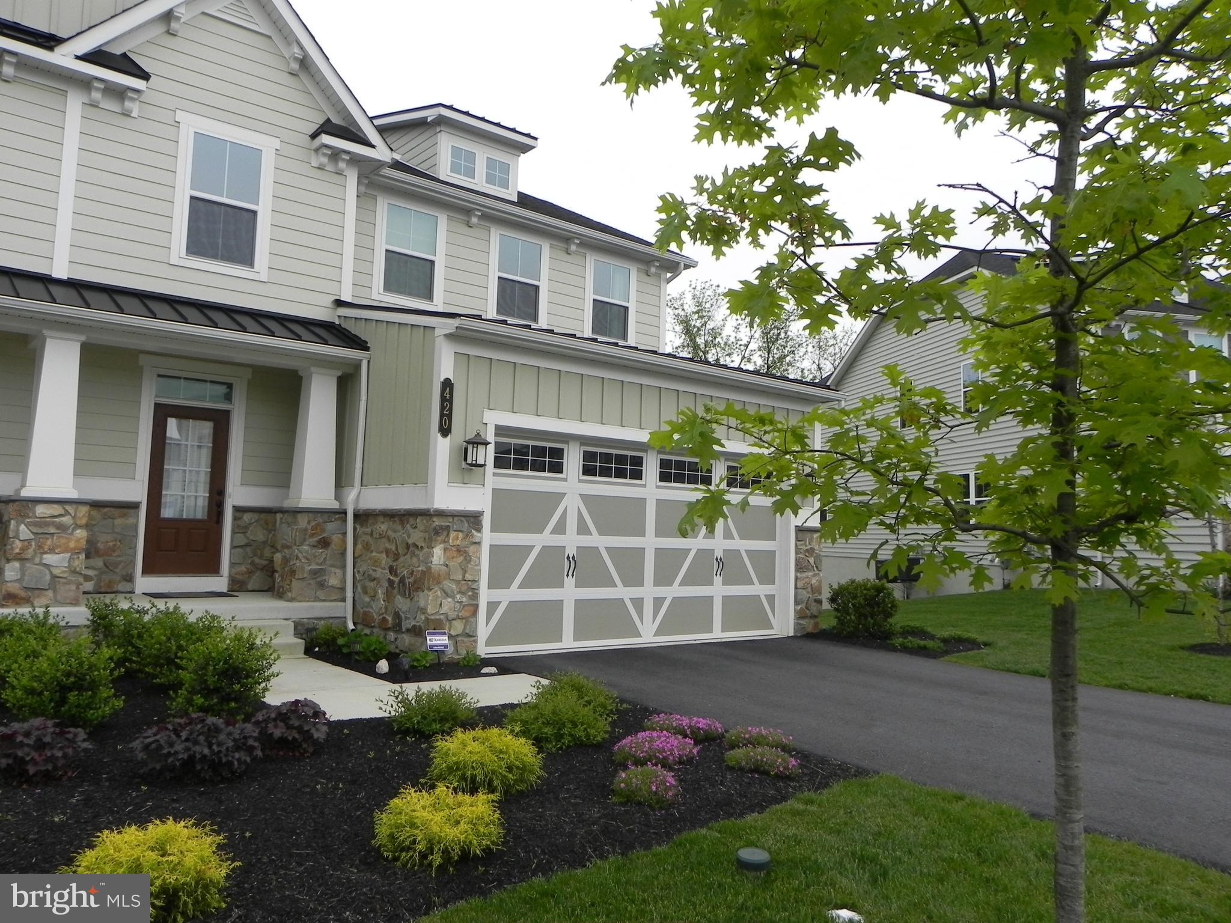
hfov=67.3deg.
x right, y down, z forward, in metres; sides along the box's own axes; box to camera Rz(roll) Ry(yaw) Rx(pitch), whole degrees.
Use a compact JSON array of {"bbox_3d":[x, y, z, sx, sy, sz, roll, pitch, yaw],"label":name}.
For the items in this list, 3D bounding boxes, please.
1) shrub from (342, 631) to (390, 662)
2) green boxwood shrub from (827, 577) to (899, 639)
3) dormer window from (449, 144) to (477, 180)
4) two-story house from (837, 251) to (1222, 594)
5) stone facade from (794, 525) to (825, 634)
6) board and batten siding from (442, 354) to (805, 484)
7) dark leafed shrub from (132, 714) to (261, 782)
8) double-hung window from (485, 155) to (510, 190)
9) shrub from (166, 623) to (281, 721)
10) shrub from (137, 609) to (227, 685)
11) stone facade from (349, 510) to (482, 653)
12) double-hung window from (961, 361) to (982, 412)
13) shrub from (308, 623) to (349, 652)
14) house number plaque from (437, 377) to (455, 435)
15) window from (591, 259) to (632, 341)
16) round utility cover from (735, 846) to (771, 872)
[{"bbox_3d":[-2.476,1.830,9.178,0.460,0.290,0.450,3,-5,-15],"label":"shrub"},{"bbox_3d":[3.470,2.055,12.973,0.965,0.852,0.965,5,-5,-39],"label":"green boxwood shrub"},{"bbox_3d":[-2.524,-4.964,15.370,0.520,0.510,0.080,6,-6,-39],"label":"dormer window"},{"bbox_3d":[15.804,-0.803,28.442,13.000,10.924,19.270,3,-5,-12],"label":"two-story house"},{"bbox_3d":[2.656,1.690,13.210,0.610,1.500,0.280,5,-5,-39],"label":"stone facade"},{"bbox_3d":[0.523,-0.237,11.437,5.780,1.370,0.080,5,-5,-39],"label":"board and batten siding"},{"bbox_3d":[-2.288,1.551,5.071,0.650,0.310,0.570,4,-5,-23],"label":"dark leafed shrub"},{"bbox_3d":[-2.002,-4.917,15.793,0.500,0.500,0.080,6,-6,-39],"label":"double-hung window"},{"bbox_3d":[-2.870,1.546,6.793,0.754,0.672,0.754,5,-5,-39],"label":"shrub"},{"bbox_3d":[-3.737,1.601,7.990,0.729,0.642,0.708,5,-5,-39],"label":"shrub"},{"bbox_3d":[-2.242,1.318,10.290,0.610,1.530,1.950,5,-5,-39],"label":"stone facade"},{"bbox_3d":[10.060,-2.088,26.114,0.100,1.516,0.950,3,-5,-12],"label":"double-hung window"},{"bbox_3d":[-3.022,1.850,9.755,0.430,0.300,0.420,3,-5,-17],"label":"shrub"},{"bbox_3d":[-1.744,-0.551,9.529,0.149,0.629,0.025,6,-6,-39],"label":"house number plaque"},{"bbox_3d":[-0.071,-2.683,15.543,0.820,1.290,0.100,5,-5,-39],"label":"window"},{"bbox_3d":[0.614,1.773,4.120,0.155,0.065,0.155,1,-5,9],"label":"round utility cover"}]

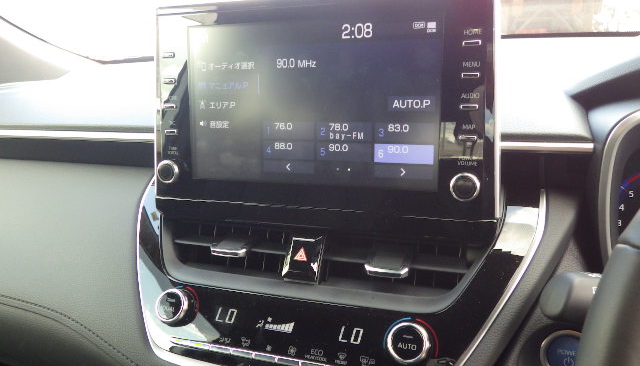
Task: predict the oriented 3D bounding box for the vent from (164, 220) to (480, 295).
[{"bbox_3d":[-0.004,0.053,0.412,0.249,0.046,0.040,3,3,19],"label":"vent"}]

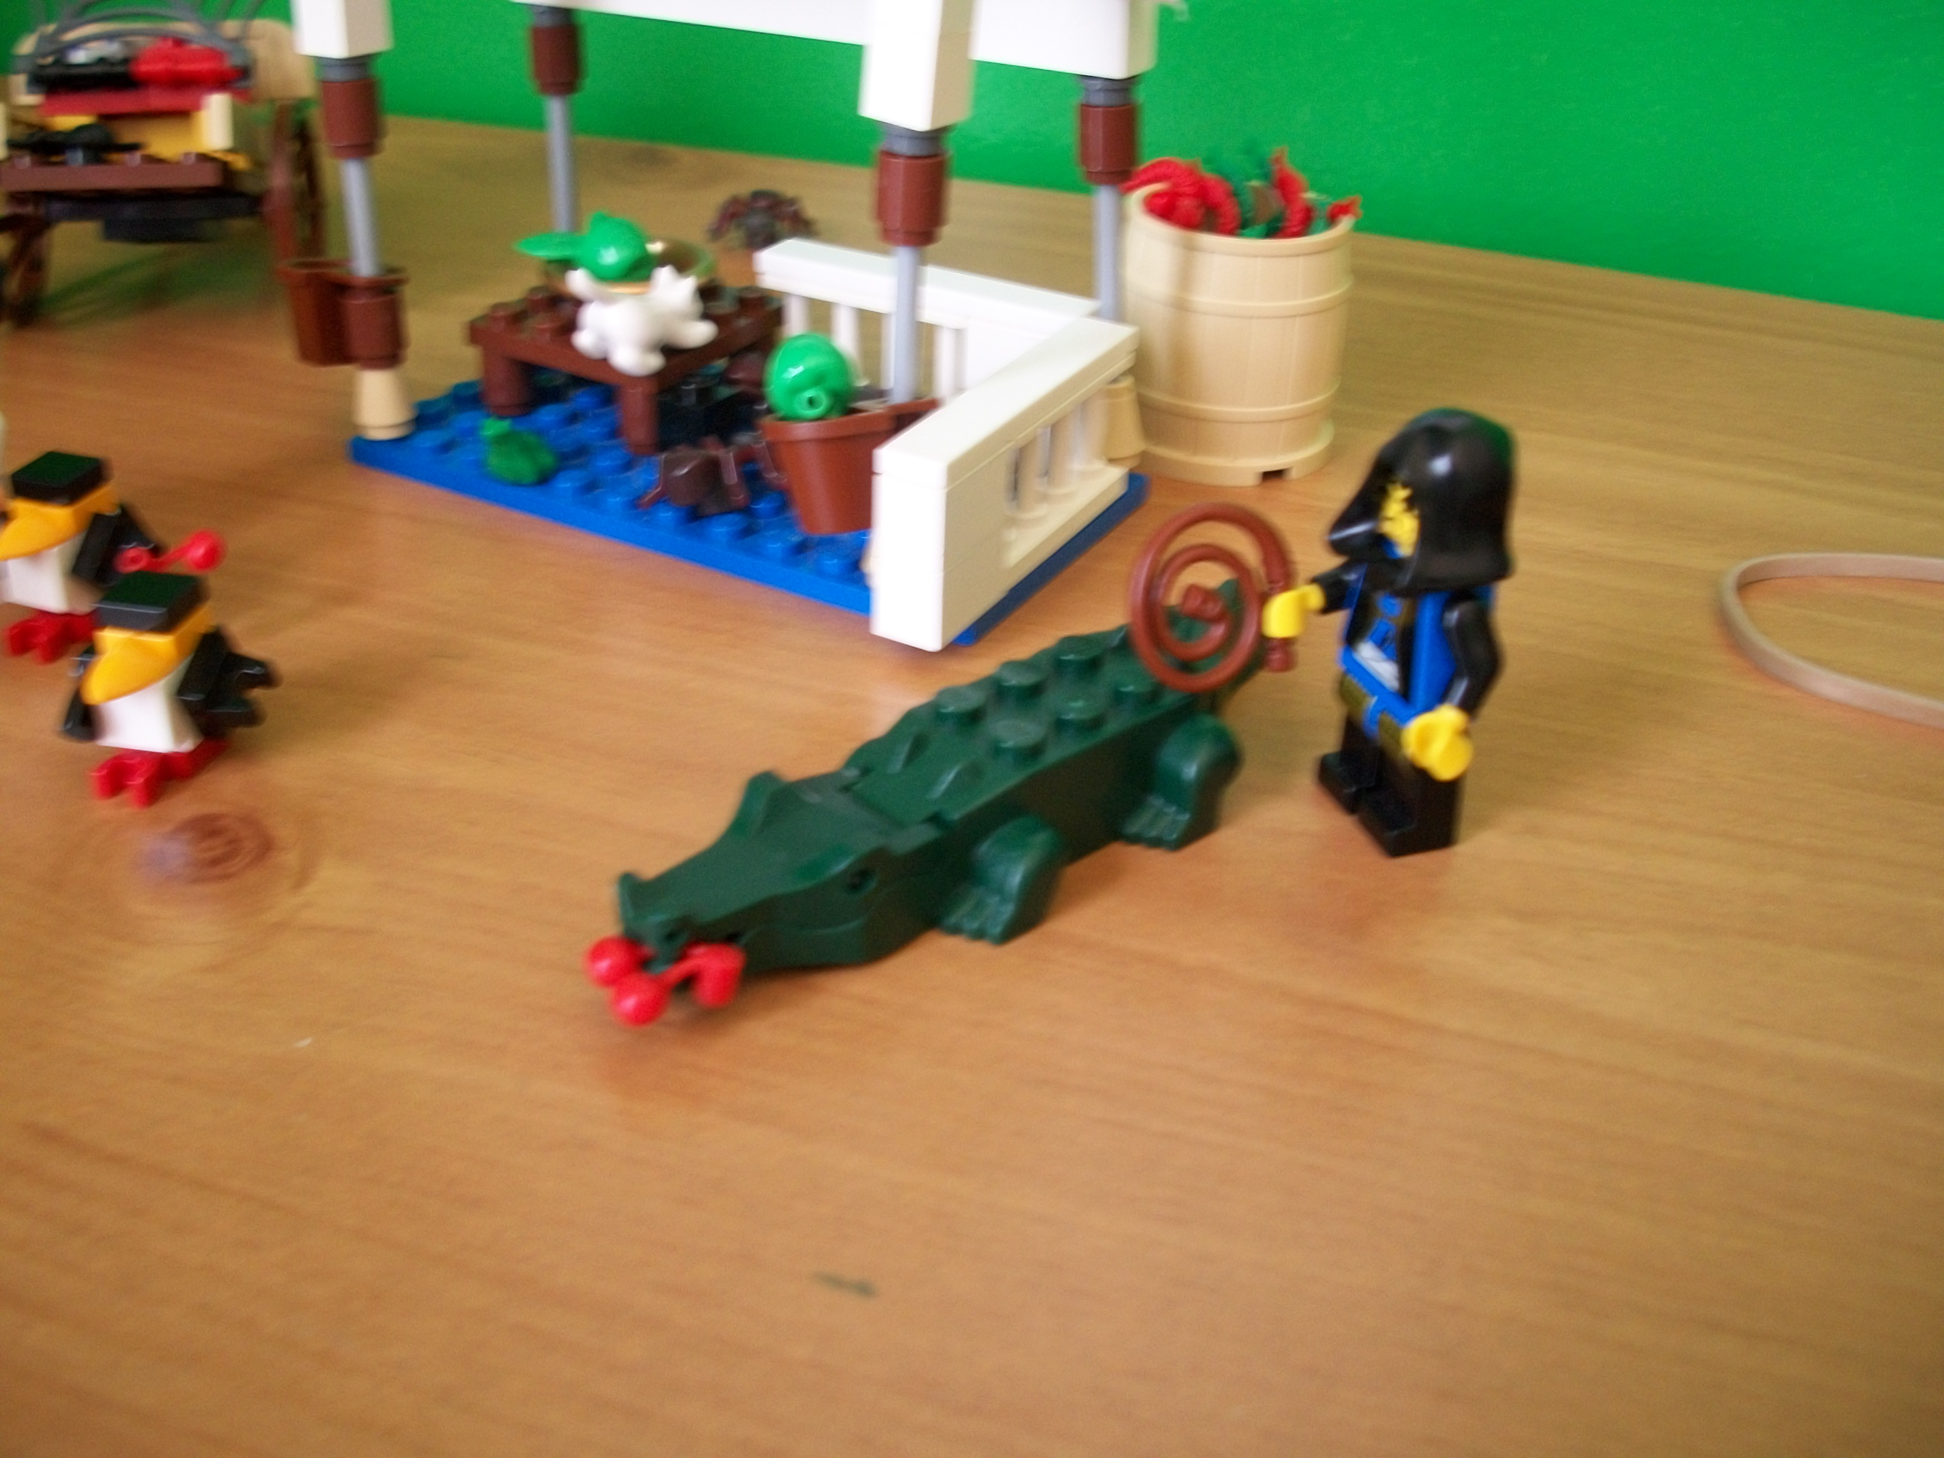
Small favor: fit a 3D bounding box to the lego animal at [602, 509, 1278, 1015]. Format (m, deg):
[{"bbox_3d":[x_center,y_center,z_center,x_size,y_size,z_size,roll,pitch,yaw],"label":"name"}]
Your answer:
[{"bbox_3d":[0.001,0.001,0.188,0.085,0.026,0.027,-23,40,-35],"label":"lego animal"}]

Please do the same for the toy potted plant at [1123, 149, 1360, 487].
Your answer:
[{"bbox_3d":[0.036,-0.059,0.271,0.033,0.041,0.033,1,32,-1],"label":"toy potted plant"}]

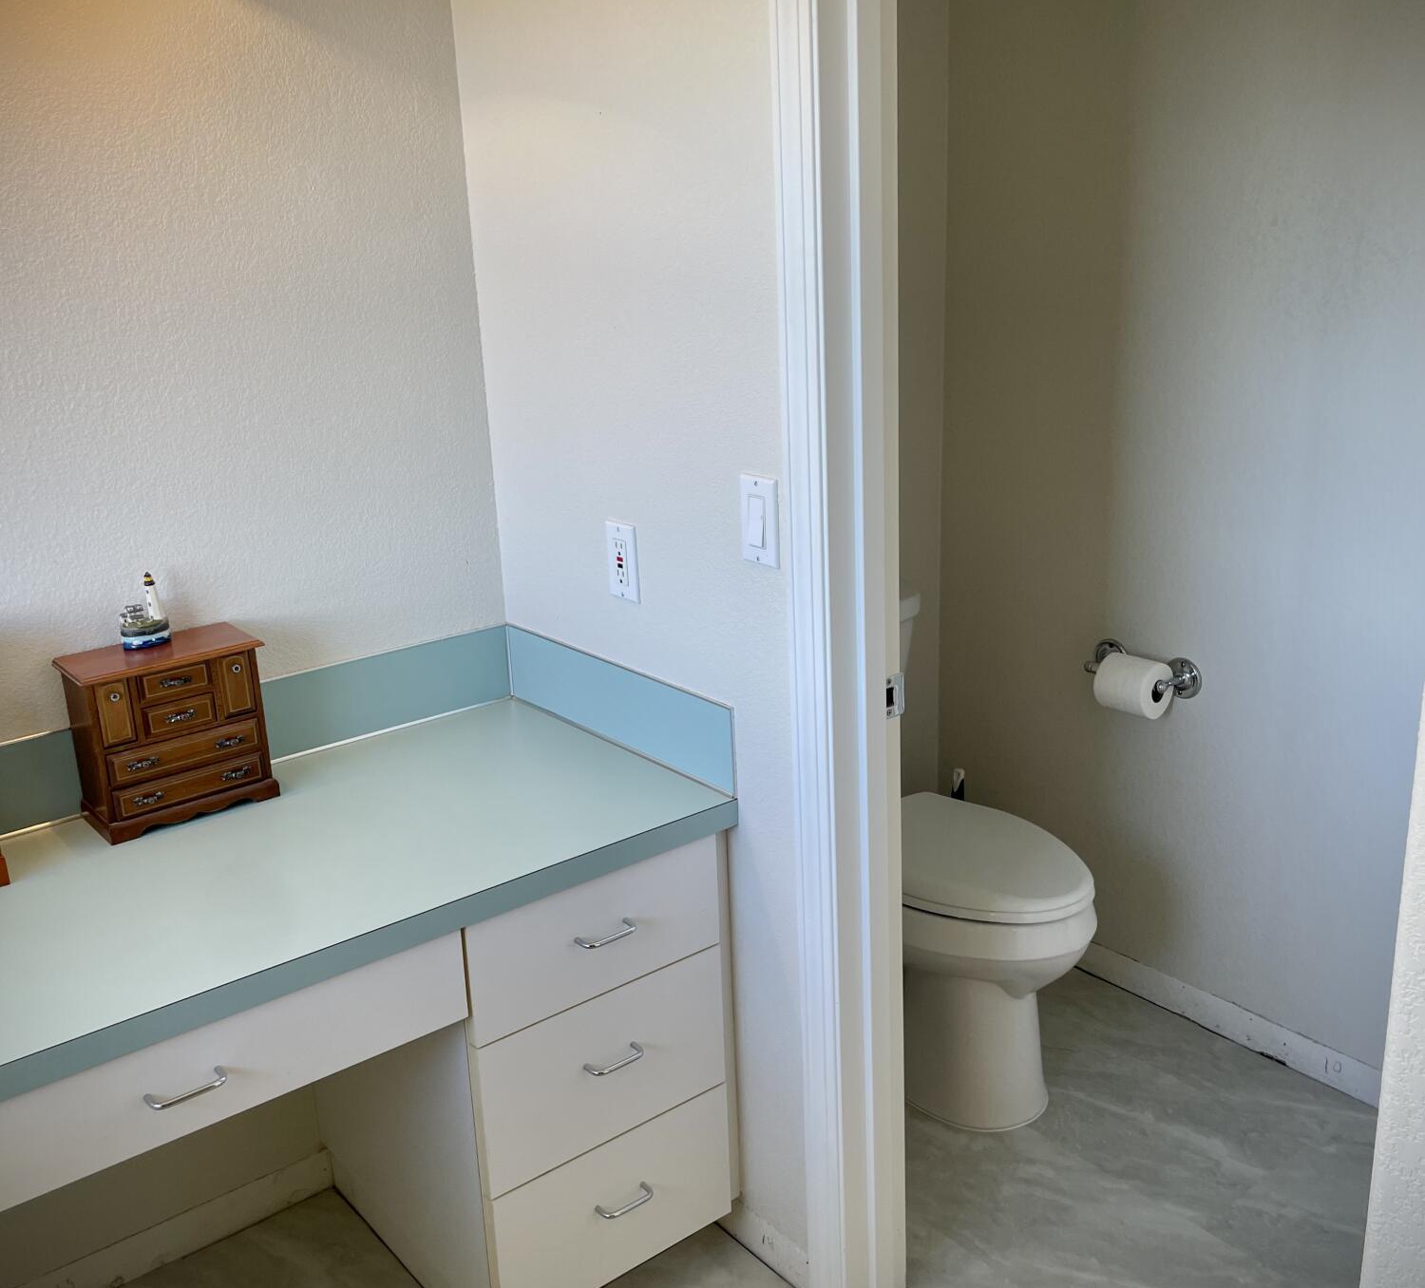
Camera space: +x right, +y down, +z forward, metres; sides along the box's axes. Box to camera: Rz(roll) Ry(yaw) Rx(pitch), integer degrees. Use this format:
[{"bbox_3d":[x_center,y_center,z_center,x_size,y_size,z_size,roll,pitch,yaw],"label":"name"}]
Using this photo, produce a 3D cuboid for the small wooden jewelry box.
[{"bbox_3d":[-0.758,0.122,2.001,0.243,0.230,0.151,-15,21,-36],"label":"small wooden jewelry box"}]

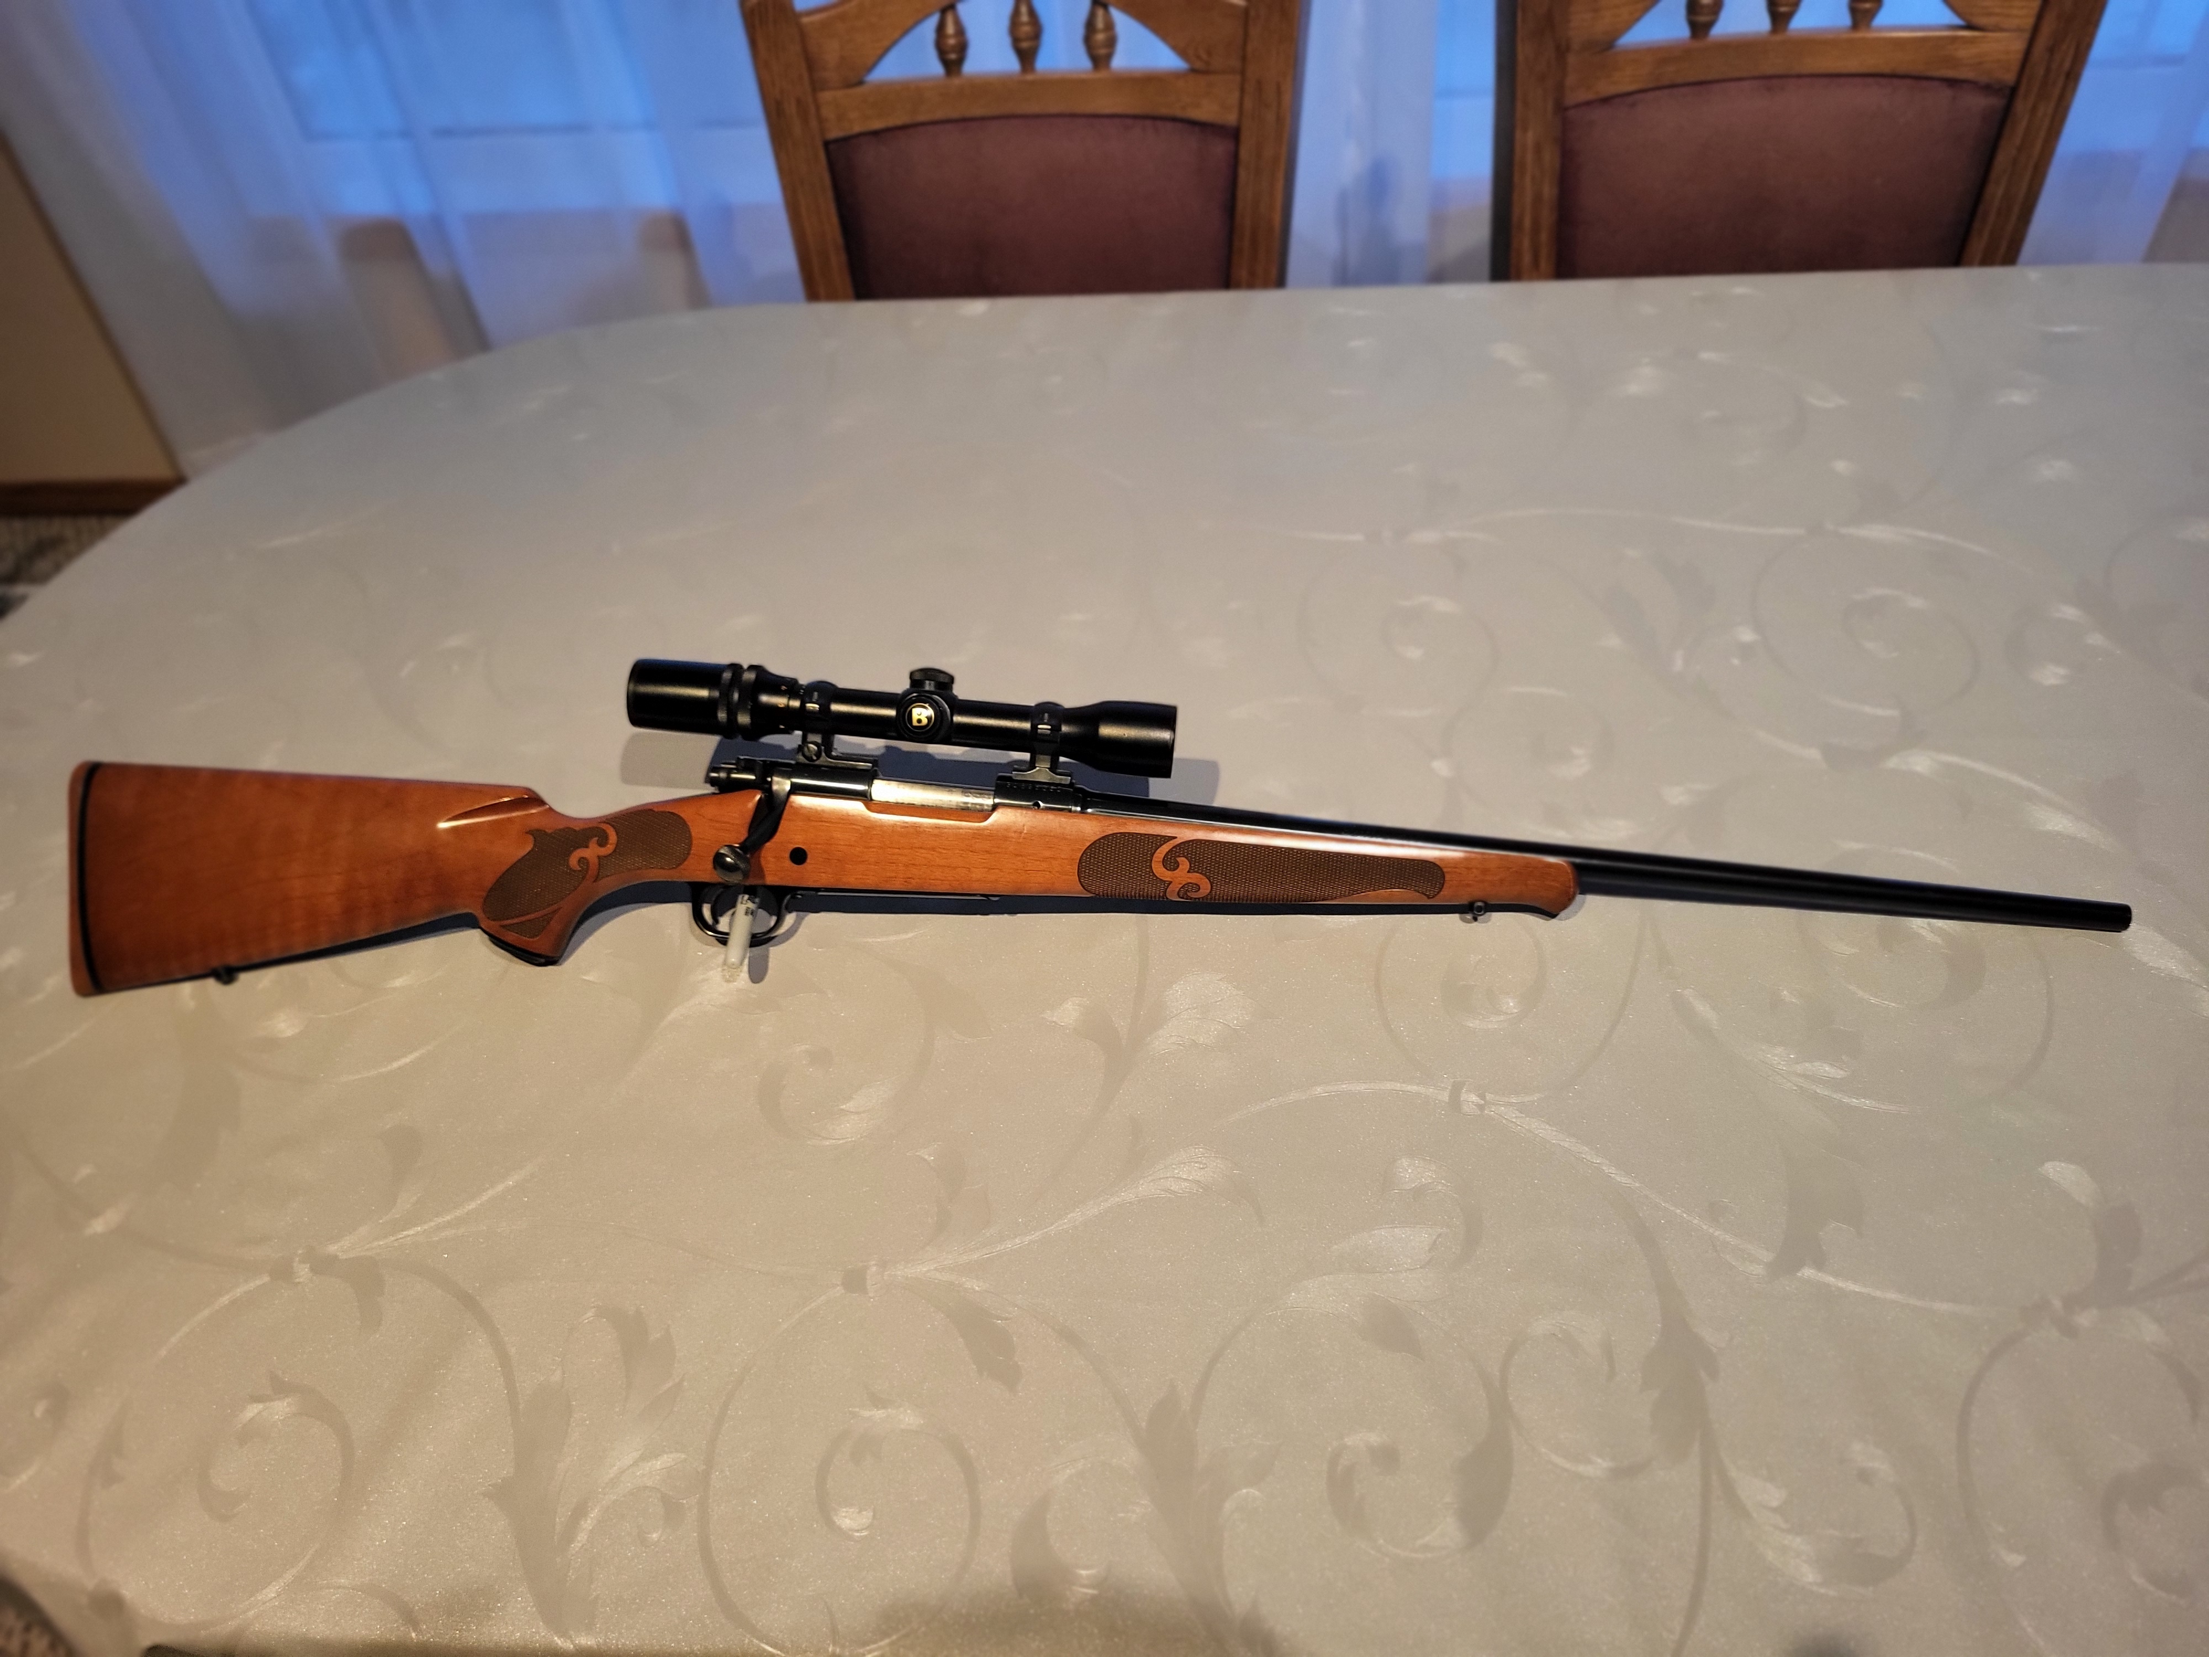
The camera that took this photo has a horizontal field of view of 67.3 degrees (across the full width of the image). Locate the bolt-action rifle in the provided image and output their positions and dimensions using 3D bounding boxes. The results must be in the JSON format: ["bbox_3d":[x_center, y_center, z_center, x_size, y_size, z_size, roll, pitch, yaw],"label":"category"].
[{"bbox_3d":[-0.011,0.009,0.865,1.078,0.074,0.215,3,66,2],"label":"bolt-action rifle"}]

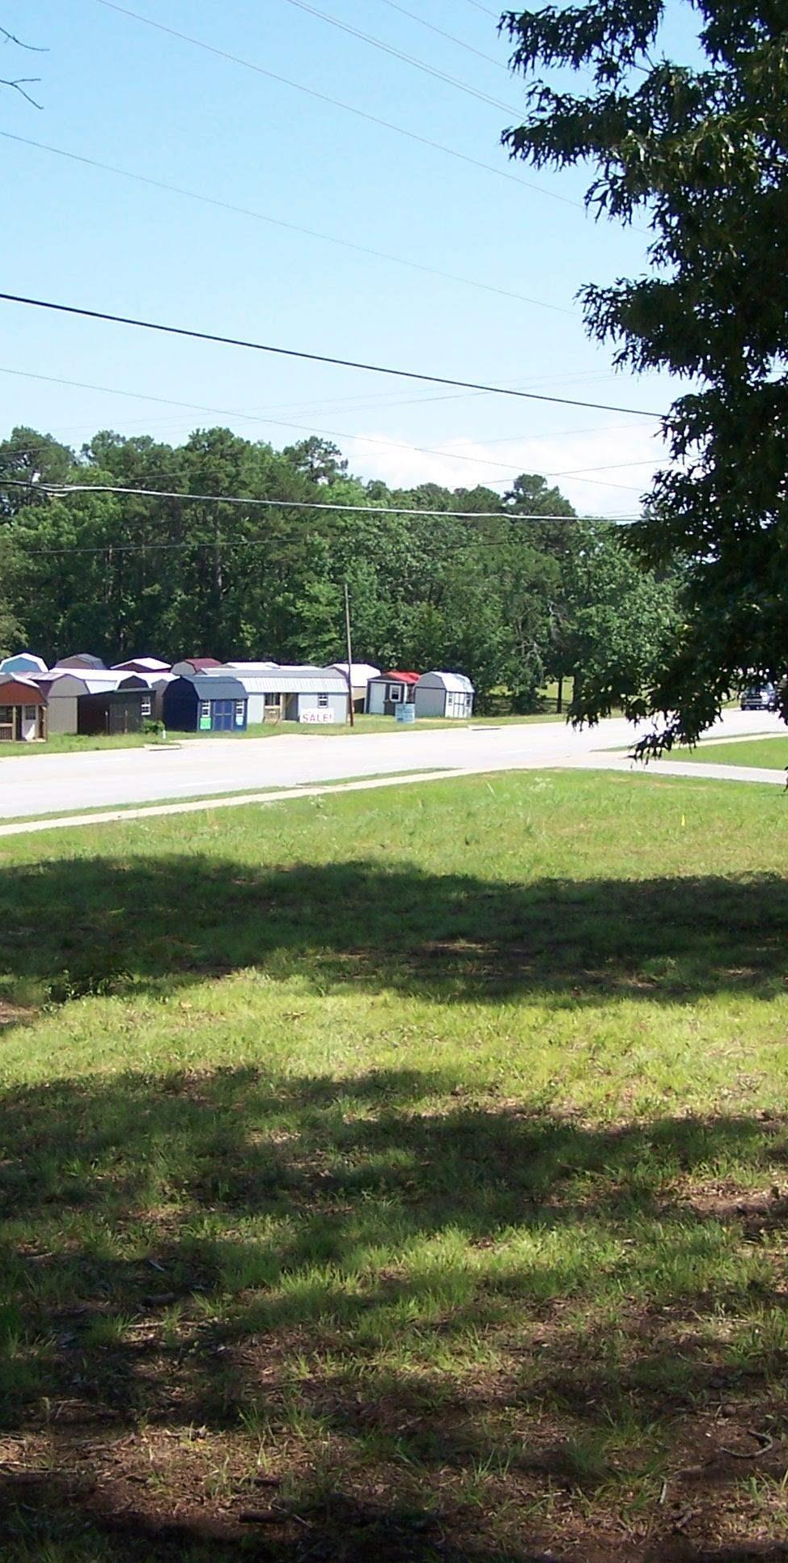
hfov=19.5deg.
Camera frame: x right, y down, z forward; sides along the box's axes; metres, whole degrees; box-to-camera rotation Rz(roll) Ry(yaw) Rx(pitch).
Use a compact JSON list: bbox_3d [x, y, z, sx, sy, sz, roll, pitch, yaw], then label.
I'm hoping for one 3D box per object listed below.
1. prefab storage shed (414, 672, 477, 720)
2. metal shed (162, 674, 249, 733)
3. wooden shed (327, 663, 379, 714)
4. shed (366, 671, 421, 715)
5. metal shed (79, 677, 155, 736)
[{"bbox_3d":[3.457,-5.784,154.000,2.500,3.030,2.950,1,4,41],"label":"prefab storage shed"},{"bbox_3d":[-10.428,-4.304,127.000,2.550,3.000,3.700,1,4,41],"label":"metal shed"},{"bbox_3d":[-2.971,-6.626,164.000,3.300,3.350,3.600,1,4,41],"label":"wooden shed"},{"bbox_3d":[0.500,-5.550,144.600,3.000,2.750,4.000,1,3,27],"label":"shed"},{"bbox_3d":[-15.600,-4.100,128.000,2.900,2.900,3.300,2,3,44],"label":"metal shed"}]

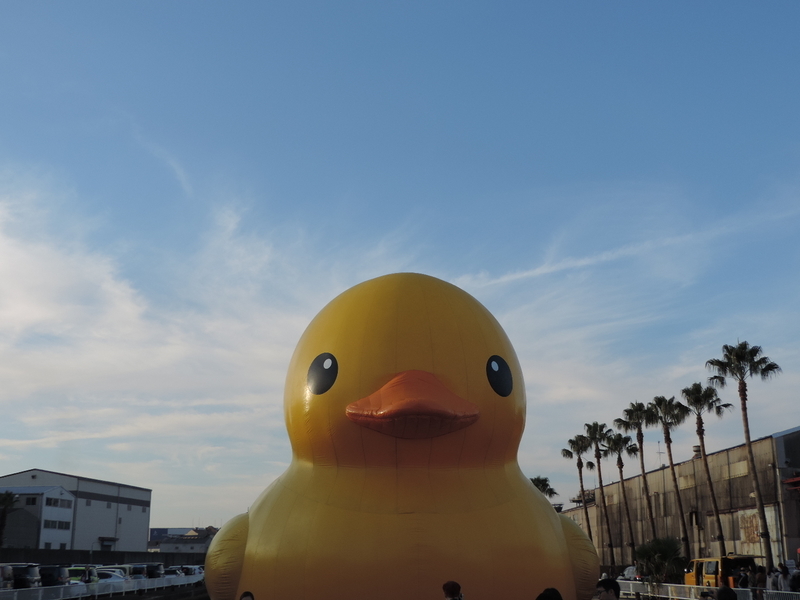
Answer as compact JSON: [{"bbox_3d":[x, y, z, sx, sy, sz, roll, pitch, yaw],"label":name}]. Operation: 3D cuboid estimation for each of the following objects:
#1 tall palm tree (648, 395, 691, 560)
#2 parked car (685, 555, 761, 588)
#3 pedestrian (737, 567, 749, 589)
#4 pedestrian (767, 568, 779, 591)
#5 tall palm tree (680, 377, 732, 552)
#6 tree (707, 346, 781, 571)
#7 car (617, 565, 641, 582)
[{"bbox_3d":[15.741,11.010,52.733,2.494,11.234,2.700,1,-16,-3],"label":"tall palm tree"},{"bbox_3d":[15.221,13.381,44.102,1.720,2.050,4.750,1,-16,-3],"label":"parked car"},{"bbox_3d":[14.303,11.899,38.296,0.500,1.650,0.350,6,-17,-20],"label":"pedestrian"},{"bbox_3d":[13.712,10.752,34.019,0.460,1.600,0.320,1,-16,-5],"label":"pedestrian"},{"bbox_3d":[16.224,9.705,47.765,2.804,11.036,2.900,1,-16,-3],"label":"tall palm tree"},{"bbox_3d":[16.398,7.773,42.906,3.607,12.104,3.400,1,-16,-3],"label":"tree"},{"bbox_3d":[14.256,16.451,54.176,1.700,1.550,4.300,1,-16,-3],"label":"car"}]

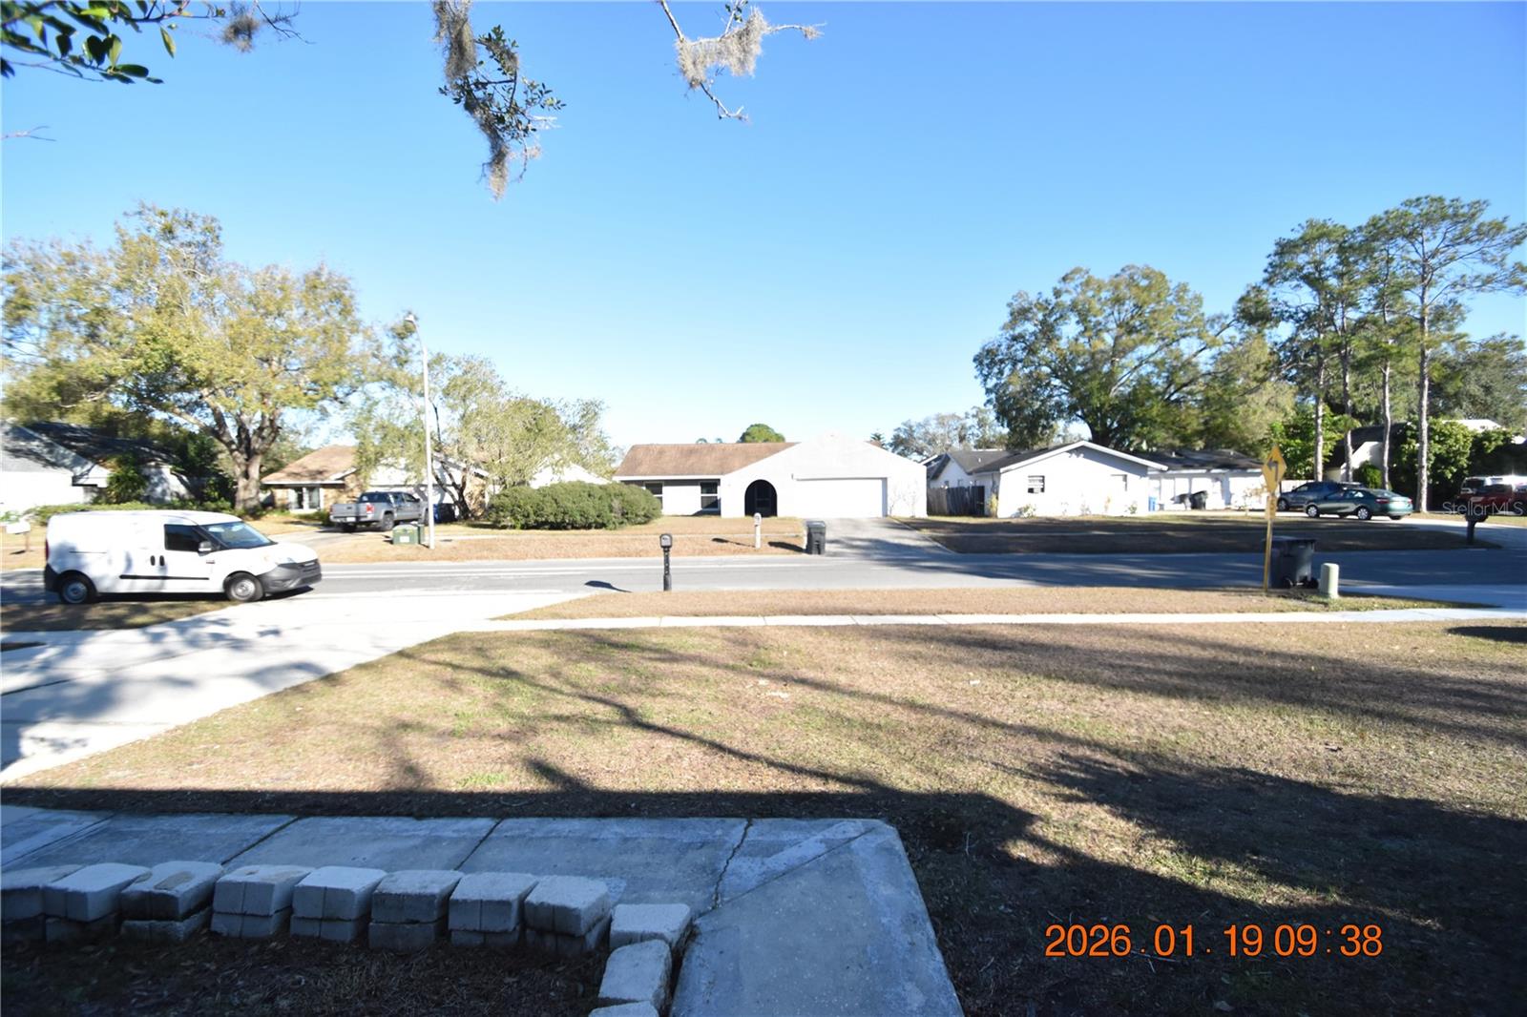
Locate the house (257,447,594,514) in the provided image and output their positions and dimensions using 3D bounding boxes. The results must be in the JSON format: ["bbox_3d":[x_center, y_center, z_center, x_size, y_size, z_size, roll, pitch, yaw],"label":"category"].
[{"bbox_3d":[-22.800,-1.900,41.800,16.500,4.700,13.000,0,2,-3],"label":"house"}]

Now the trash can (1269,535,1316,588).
[{"bbox_3d":[11.495,1.144,13.881,0.650,1.070,0.780,-1,3,-5],"label":"trash can"}]

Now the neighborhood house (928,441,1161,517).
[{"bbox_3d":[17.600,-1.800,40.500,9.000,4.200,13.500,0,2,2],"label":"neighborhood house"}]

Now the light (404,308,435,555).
[{"bbox_3d":[-12.100,-2.650,22.500,0.400,8.400,1.300,0,2,3],"label":"light"}]

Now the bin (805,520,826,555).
[{"bbox_3d":[1.860,1.050,22.200,0.660,1.120,0.800,0,2,-5],"label":"bin"}]

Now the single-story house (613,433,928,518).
[{"bbox_3d":[0.426,-2.037,41.250,17.500,4.600,13.200,-1,3,0],"label":"single-story house"}]

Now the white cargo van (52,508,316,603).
[{"bbox_3d":[-12.291,1.003,13.807,4.750,1.880,1.840,-1,3,-5],"label":"white cargo van"}]

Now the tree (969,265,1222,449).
[{"bbox_3d":[26.566,-10.022,51.593,18.500,18.800,18.500,-1,3,0],"label":"tree"}]

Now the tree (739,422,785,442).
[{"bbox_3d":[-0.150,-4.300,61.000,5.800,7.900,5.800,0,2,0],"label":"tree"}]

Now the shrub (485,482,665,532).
[{"bbox_3d":[-9.195,-0.167,31.322,8.200,2.160,3.400,-1,3,0],"label":"shrub"}]

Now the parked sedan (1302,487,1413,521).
[{"bbox_3d":[29.953,-0.215,32.271,1.800,1.450,4.680,-1,3,-2],"label":"parked sedan"}]

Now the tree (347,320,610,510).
[{"bbox_3d":[-14.100,-4.300,32.200,12.300,9.500,11.000,0,2,0],"label":"tree"}]

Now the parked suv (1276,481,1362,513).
[{"bbox_3d":[32.300,-0.656,36.800,1.900,1.740,4.750,-1,2,0],"label":"parked suv"}]

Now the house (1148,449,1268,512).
[{"bbox_3d":[29.000,-2.150,46.800,10.500,4.400,9.500,0,2,2],"label":"house"}]

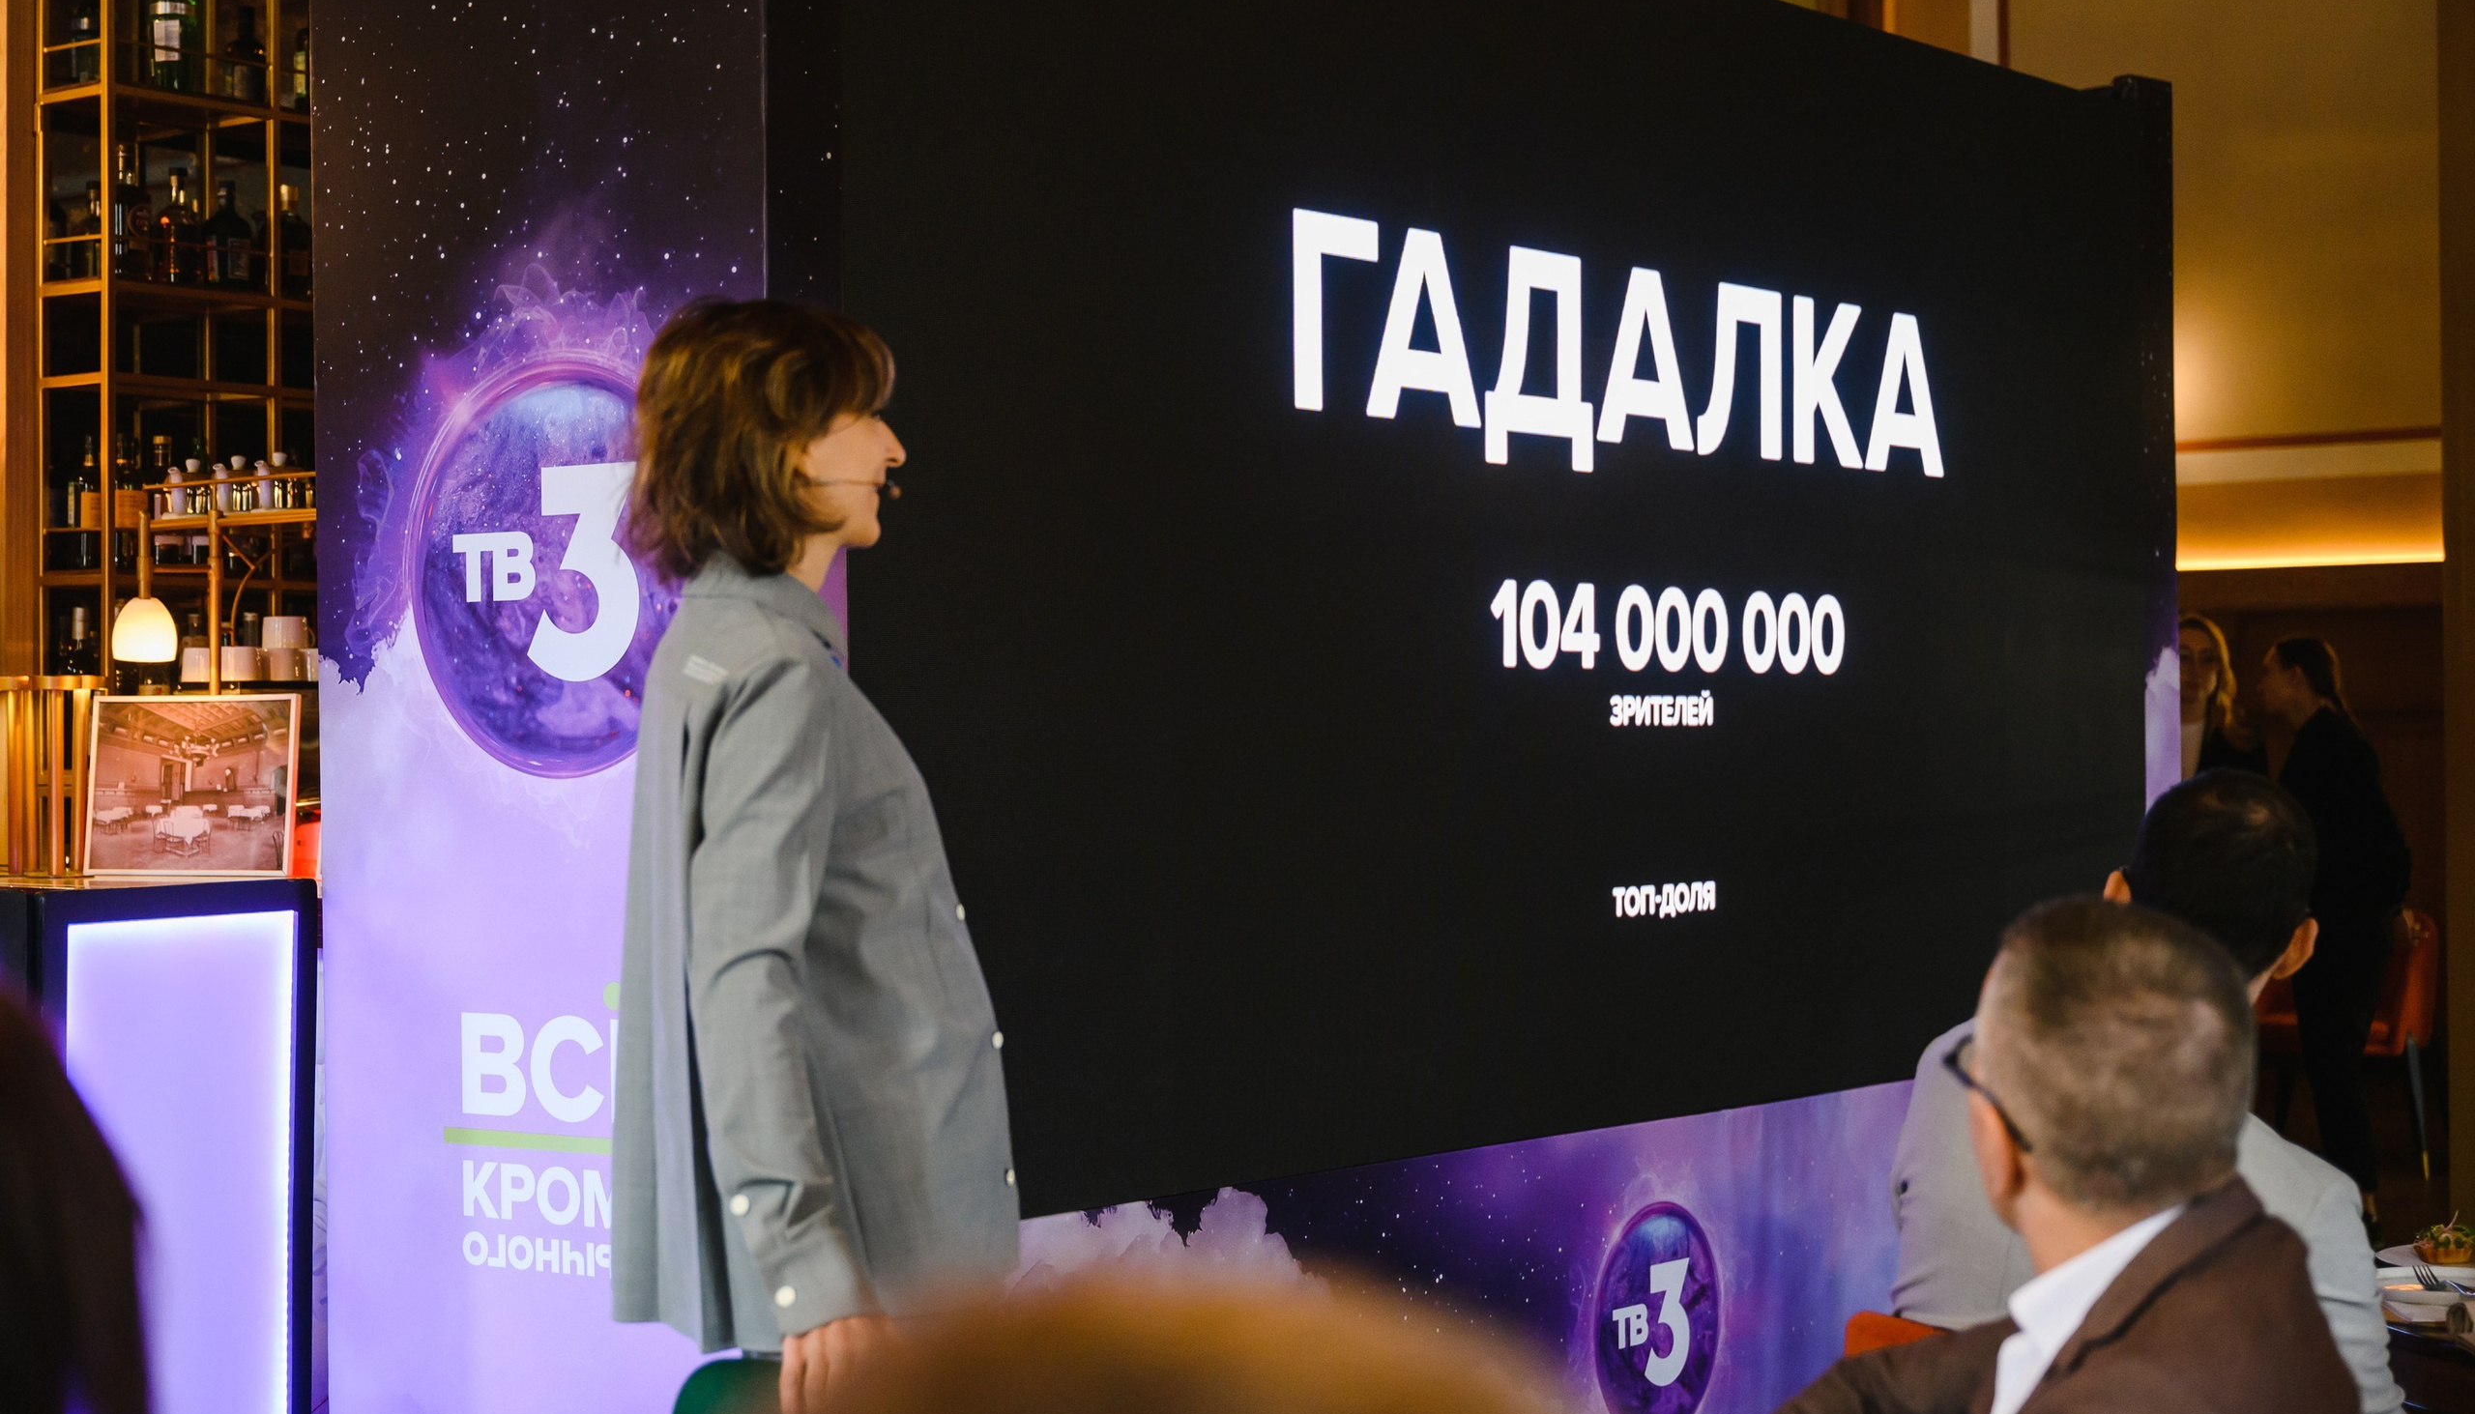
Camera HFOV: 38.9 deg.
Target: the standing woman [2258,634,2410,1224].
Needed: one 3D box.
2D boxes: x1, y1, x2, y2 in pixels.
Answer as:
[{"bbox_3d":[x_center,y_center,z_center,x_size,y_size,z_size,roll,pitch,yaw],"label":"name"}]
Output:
[{"bbox_3d":[2.910,0.624,9.300,0.390,1.630,0.470,-1,0,26],"label":"standing woman"}]

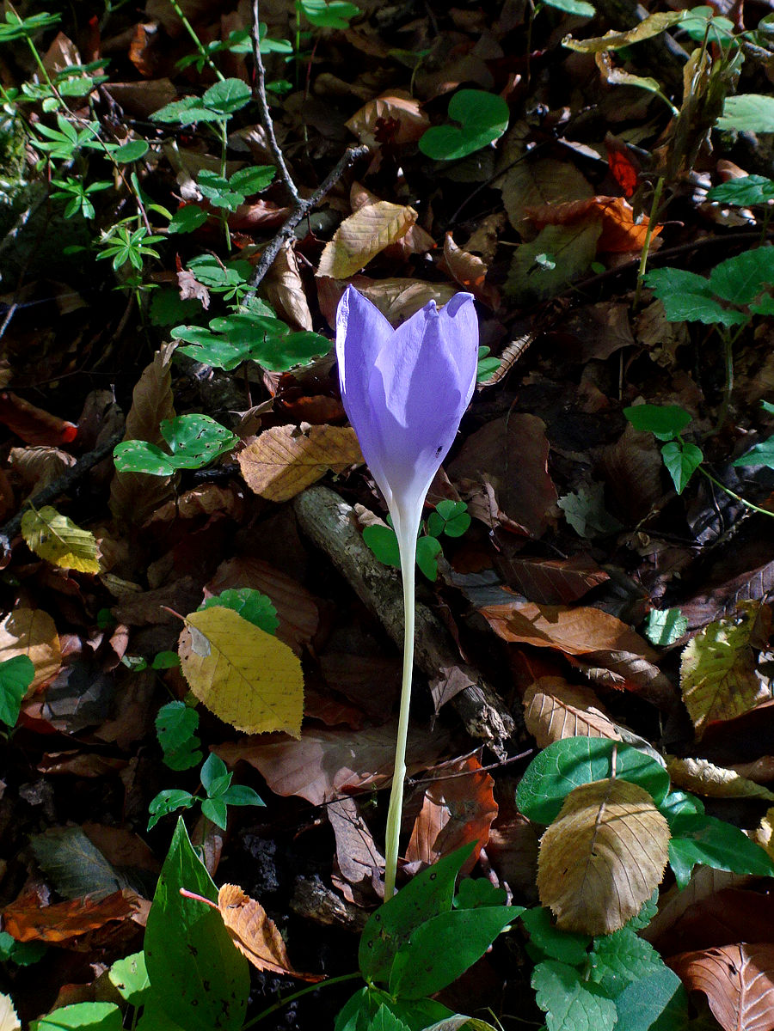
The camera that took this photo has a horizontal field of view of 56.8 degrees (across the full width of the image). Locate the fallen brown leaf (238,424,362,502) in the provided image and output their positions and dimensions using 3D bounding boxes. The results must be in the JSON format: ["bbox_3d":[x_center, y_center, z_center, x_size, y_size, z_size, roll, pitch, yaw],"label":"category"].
[{"bbox_3d":[-0.044,-0.028,0.371,0.065,0.012,0.047,-3,60,-2],"label":"fallen brown leaf"}]

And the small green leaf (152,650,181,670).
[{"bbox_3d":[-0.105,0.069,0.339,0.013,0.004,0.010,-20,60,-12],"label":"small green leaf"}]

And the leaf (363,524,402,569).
[{"bbox_3d":[-0.001,0.016,0.360,0.023,0.005,0.024,13,61,7],"label":"leaf"}]

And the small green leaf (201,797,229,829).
[{"bbox_3d":[-0.070,0.122,0.293,0.010,0.006,0.015,-39,71,-15],"label":"small green leaf"}]

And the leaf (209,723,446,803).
[{"bbox_3d":[-0.021,0.096,0.280,0.093,0.016,0.033,-4,52,-3],"label":"leaf"}]

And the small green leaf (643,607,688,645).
[{"bbox_3d":[0.124,0.049,0.317,0.019,0.006,0.019,7,55,5],"label":"small green leaf"}]

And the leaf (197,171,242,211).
[{"bbox_3d":[-0.117,-0.226,0.495,0.022,0.007,0.042,-34,74,-12],"label":"leaf"}]

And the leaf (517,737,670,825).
[{"bbox_3d":[0.075,0.099,0.259,0.056,0.012,0.039,4,52,3],"label":"leaf"}]

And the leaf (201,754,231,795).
[{"bbox_3d":[-0.072,0.109,0.300,0.011,0.007,0.017,-7,62,-4],"label":"leaf"}]

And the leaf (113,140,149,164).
[{"bbox_3d":[-0.190,-0.272,0.535,0.030,0.005,0.023,-39,69,-19],"label":"leaf"}]

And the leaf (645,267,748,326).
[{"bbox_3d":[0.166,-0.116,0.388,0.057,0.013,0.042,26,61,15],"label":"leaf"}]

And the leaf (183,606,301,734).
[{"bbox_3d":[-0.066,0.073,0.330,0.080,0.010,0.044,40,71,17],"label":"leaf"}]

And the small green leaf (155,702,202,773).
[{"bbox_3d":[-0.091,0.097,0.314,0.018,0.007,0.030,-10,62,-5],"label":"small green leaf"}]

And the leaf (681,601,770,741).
[{"bbox_3d":[0.158,0.072,0.335,0.036,0.014,0.070,27,70,10],"label":"leaf"}]

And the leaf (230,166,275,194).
[{"bbox_3d":[-0.092,-0.235,0.500,0.036,0.006,0.024,-27,67,-12],"label":"leaf"}]

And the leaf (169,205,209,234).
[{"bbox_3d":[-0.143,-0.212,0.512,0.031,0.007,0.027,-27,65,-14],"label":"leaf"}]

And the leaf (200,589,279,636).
[{"bbox_3d":[-0.067,0.046,0.320,0.038,0.006,0.031,3,54,2],"label":"leaf"}]

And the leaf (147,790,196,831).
[{"bbox_3d":[-0.080,0.107,0.263,0.019,0.006,0.010,-20,53,-16],"label":"leaf"}]

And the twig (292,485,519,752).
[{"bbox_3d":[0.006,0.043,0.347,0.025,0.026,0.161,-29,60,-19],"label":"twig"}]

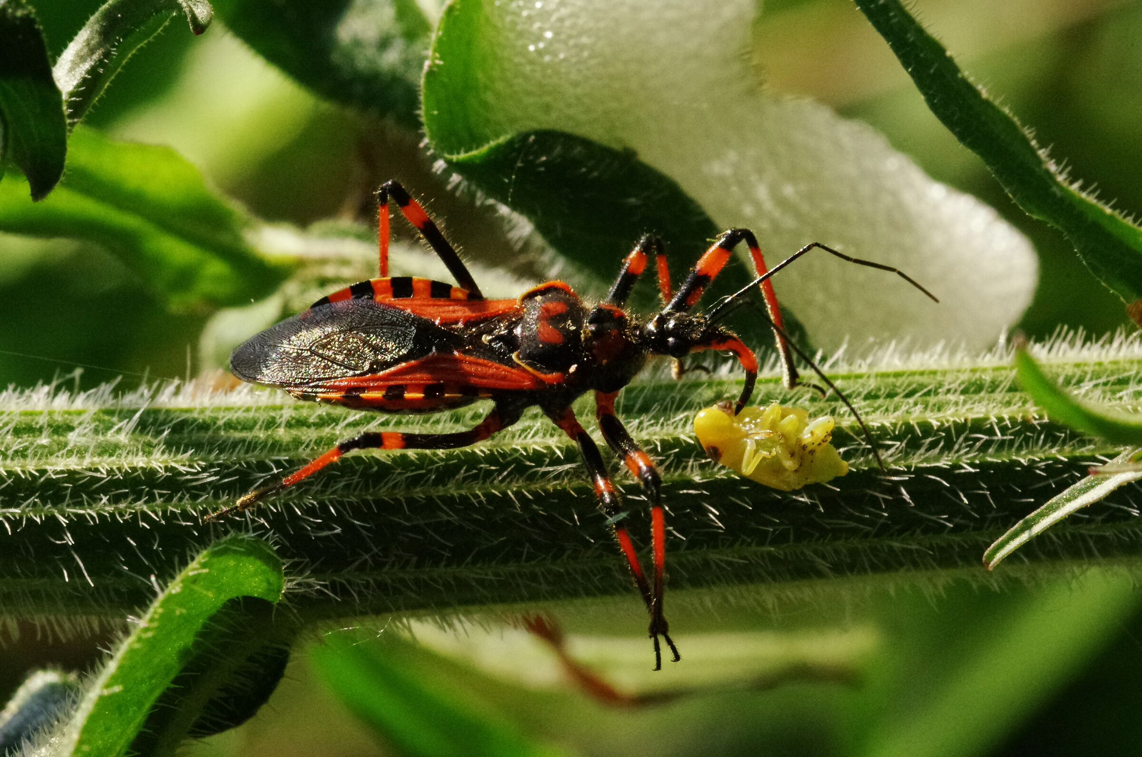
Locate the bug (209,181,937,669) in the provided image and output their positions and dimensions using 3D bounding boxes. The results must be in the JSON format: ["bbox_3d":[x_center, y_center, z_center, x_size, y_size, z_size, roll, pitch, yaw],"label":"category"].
[{"bbox_3d":[0.000,0.001,0.159,0.024,0.008,0.015,-3,50,-2],"label":"bug"}]

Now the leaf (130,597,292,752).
[{"bbox_3d":[-0.012,0.010,0.159,0.007,0.005,0.003,-47,20,0],"label":"leaf"}]

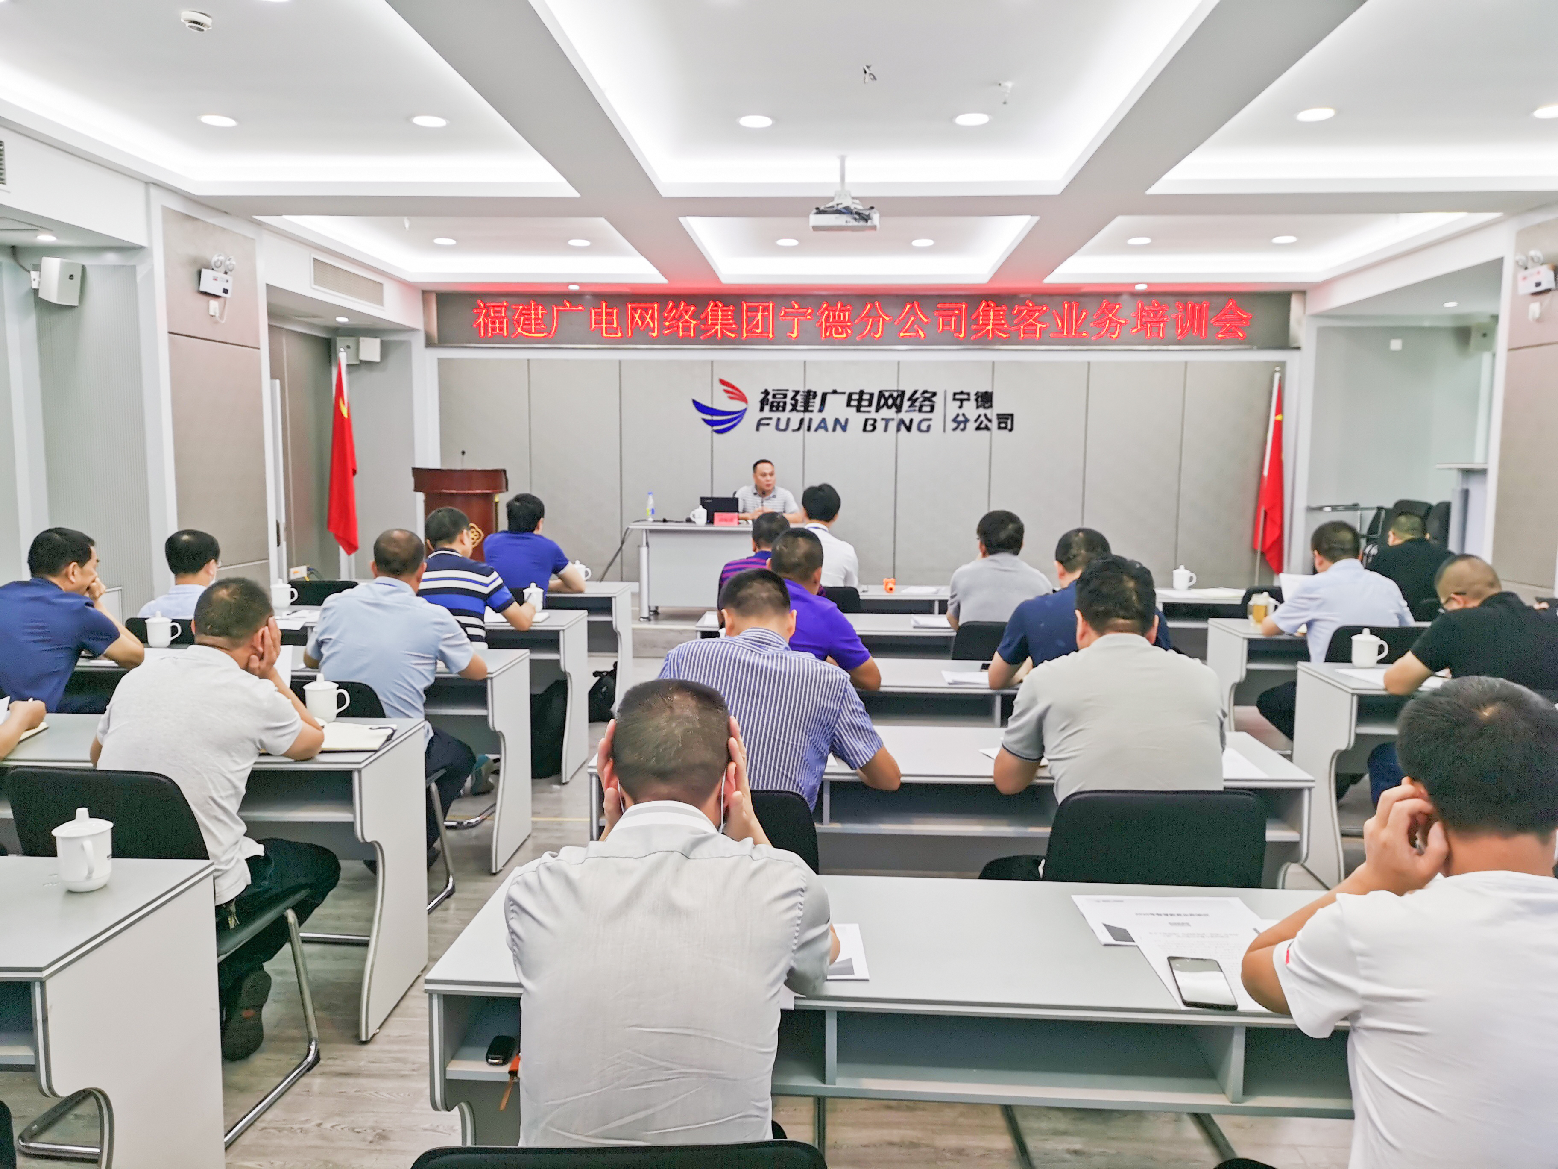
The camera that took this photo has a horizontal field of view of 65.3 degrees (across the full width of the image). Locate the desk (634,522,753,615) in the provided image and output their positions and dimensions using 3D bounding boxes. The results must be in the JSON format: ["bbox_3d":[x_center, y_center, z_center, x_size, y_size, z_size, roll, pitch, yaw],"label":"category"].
[{"bbox_3d":[-0.407,-0.096,9.925,1.520,0.760,0.650,1,6,3],"label":"desk"}]

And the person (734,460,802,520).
[{"bbox_3d":[-0.097,-0.403,10.281,0.570,1.300,0.720,1,6,3],"label":"person"}]

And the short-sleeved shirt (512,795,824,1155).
[{"bbox_3d":[-0.150,0.577,1.713,0.470,0.580,0.420,1,6,3],"label":"short-sleeved shirt"}]

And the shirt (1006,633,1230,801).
[{"bbox_3d":[0.735,0.438,2.710,0.500,0.630,0.380,1,6,3],"label":"shirt"}]

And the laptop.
[{"bbox_3d":[-0.451,-0.594,9.793,0.325,0.216,0.280,1,6,10],"label":"laptop"}]

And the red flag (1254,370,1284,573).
[{"bbox_3d":[4.418,-0.996,10.947,0.270,1.820,0.220,1,6,3],"label":"red flag"}]

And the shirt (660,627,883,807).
[{"bbox_3d":[-0.043,0.426,2.834,0.550,0.650,0.470,1,6,3],"label":"shirt"}]

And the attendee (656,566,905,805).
[{"bbox_3d":[-0.004,0.577,2.914,0.580,1.240,0.800,1,6,3],"label":"attendee"}]

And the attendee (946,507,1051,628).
[{"bbox_3d":[0.965,0.323,5.335,0.520,1.304,0.750,1,6,2],"label":"attendee"}]

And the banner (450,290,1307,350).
[{"bbox_3d":[0.708,-2.433,11.188,7.850,0.500,0.100,1,6,3],"label":"banner"}]

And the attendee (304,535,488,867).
[{"bbox_3d":[-1.325,0.440,4.259,0.620,1.310,0.780,1,6,3],"label":"attendee"}]

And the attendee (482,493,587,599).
[{"bbox_3d":[-1.338,0.146,6.612,0.530,1.270,0.800,1,6,6],"label":"attendee"}]

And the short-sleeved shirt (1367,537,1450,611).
[{"bbox_3d":[3.192,0.068,6.169,0.470,0.600,0.370,1,6,3],"label":"short-sleeved shirt"}]

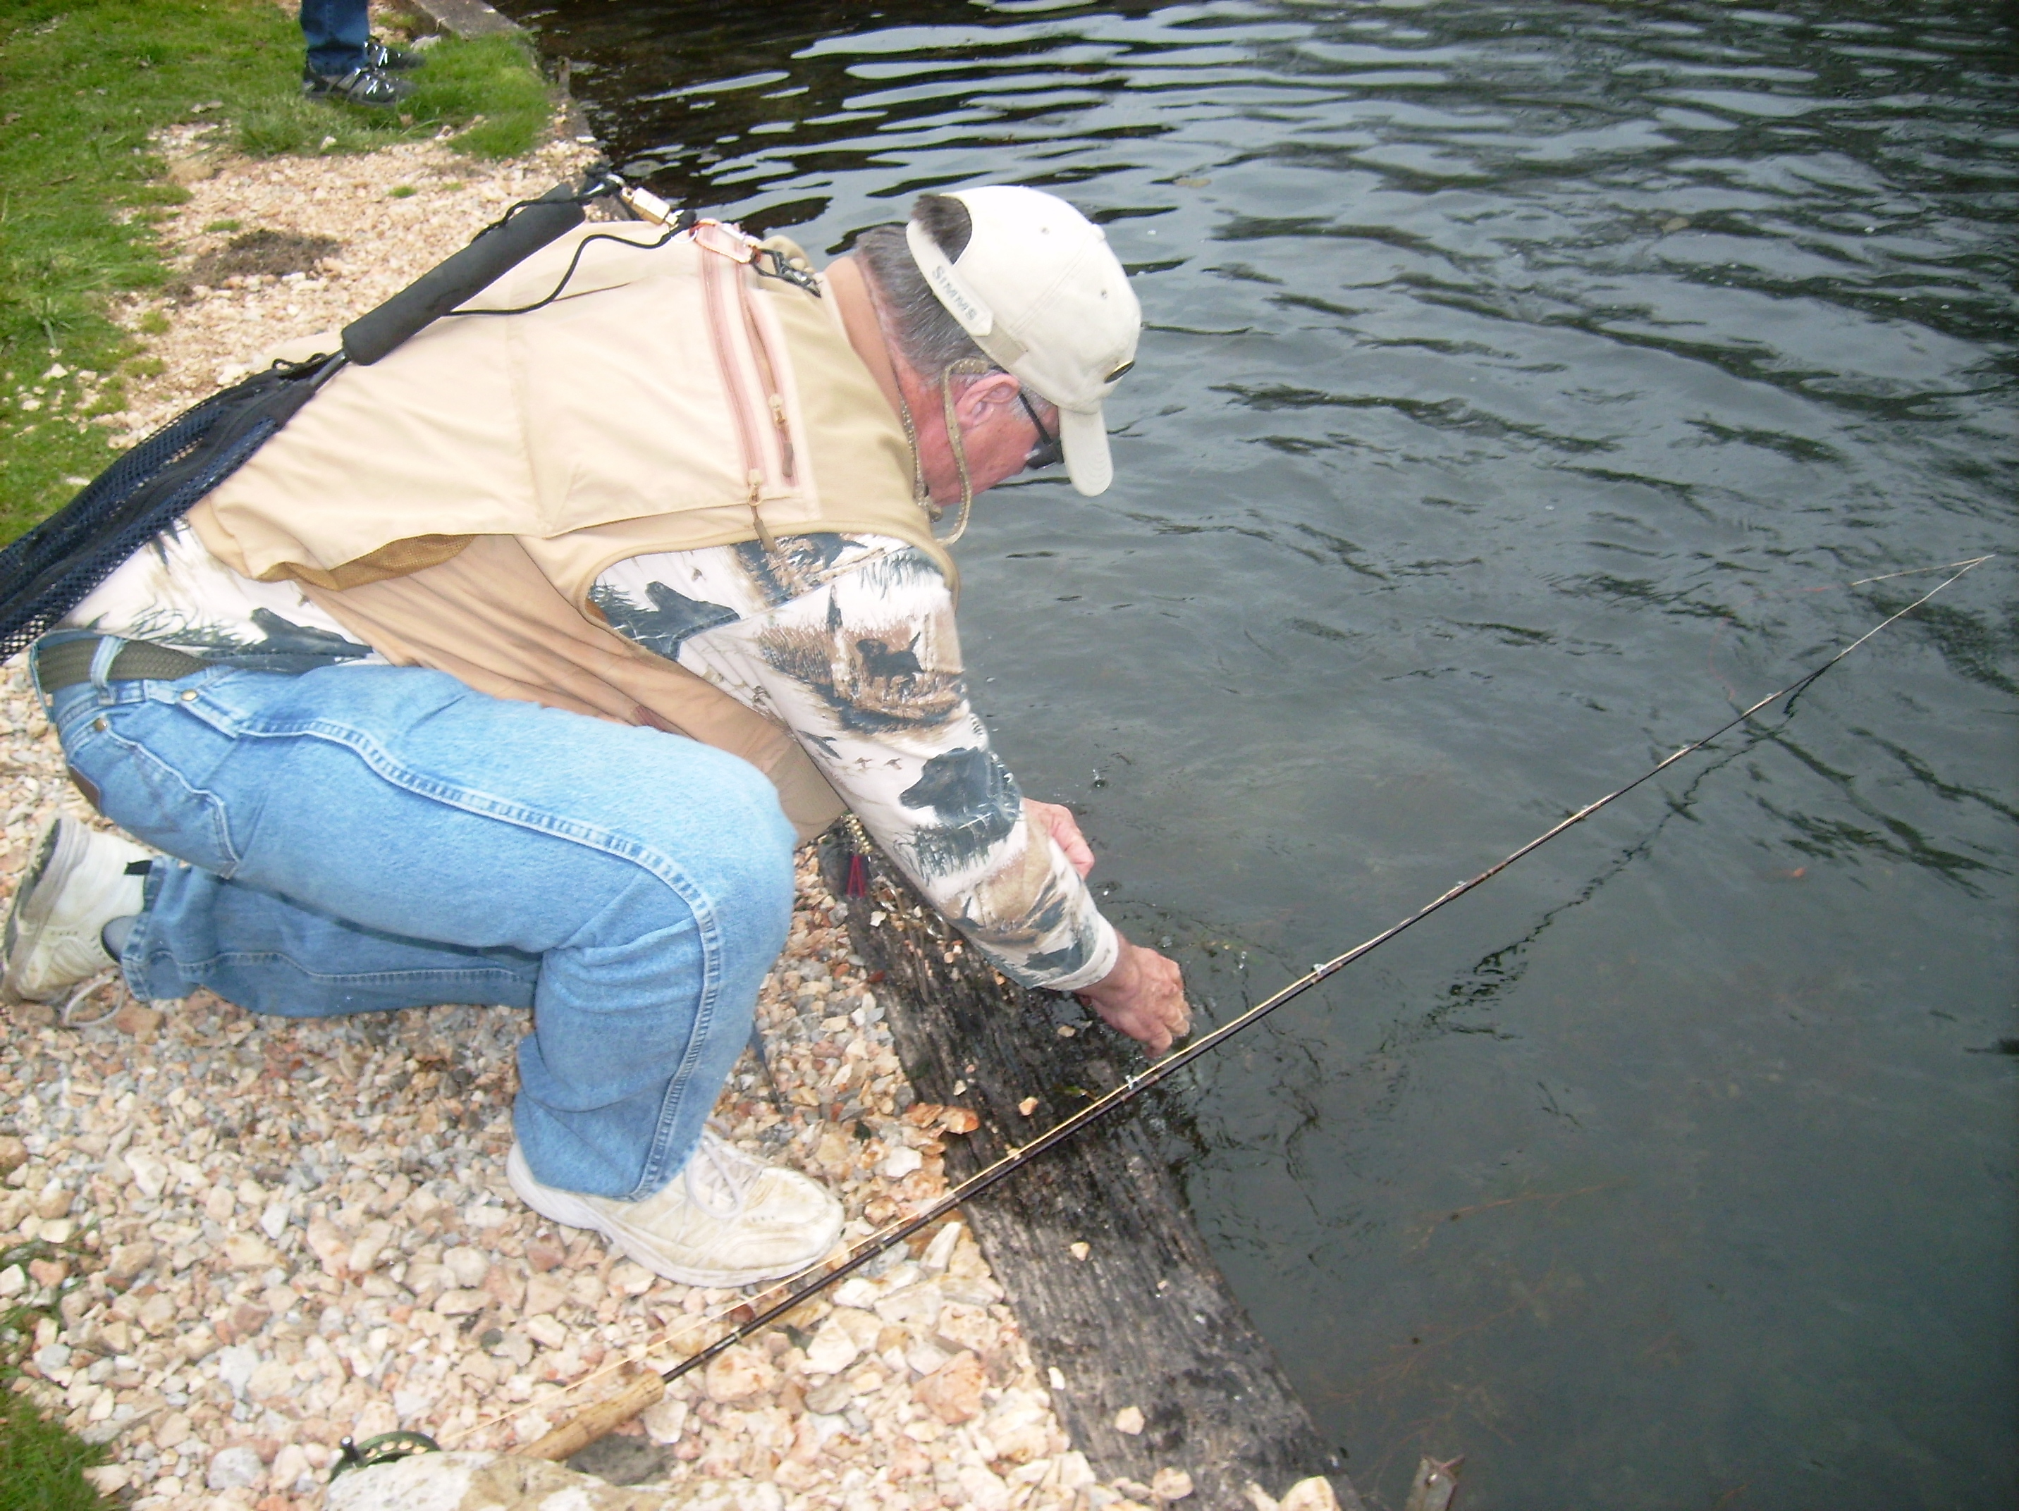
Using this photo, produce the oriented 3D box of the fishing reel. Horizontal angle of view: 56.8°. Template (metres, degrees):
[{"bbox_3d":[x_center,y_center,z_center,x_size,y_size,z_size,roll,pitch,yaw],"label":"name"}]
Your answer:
[{"bbox_3d":[-0.461,0.558,1.409,0.090,0.052,0.098,-29,39,-33],"label":"fishing reel"}]

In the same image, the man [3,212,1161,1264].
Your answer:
[{"bbox_3d":[-0.388,-0.046,1.606,1.130,0.910,0.560,0,35,-4],"label":"man"}]

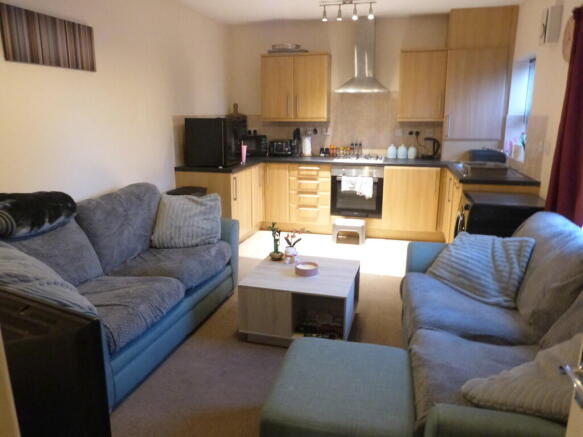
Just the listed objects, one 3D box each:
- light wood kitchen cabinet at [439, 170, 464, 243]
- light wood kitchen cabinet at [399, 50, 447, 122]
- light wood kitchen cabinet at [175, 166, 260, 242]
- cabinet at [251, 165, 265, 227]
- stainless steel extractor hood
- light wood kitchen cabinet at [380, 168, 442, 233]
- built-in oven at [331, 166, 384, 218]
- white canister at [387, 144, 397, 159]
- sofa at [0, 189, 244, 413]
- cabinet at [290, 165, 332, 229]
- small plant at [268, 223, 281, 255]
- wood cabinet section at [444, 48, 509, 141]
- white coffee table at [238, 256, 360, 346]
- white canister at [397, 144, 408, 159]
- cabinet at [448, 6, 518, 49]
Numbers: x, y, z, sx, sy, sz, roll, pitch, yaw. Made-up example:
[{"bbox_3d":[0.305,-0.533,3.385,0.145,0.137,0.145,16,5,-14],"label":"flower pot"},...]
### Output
[{"bbox_3d":[1.861,-0.001,4.086,0.580,0.830,1.200,3,14,14],"label":"light wood kitchen cabinet"},{"bbox_3d":[1.517,-1.532,4.904,0.496,0.787,0.300,3,14,14],"label":"light wood kitchen cabinet"},{"bbox_3d":[-0.771,-0.158,4.831,0.619,0.852,0.974,3,14,15],"label":"light wood kitchen cabinet"},{"bbox_3d":[-0.676,-0.276,5.092,0.580,0.750,0.420,3,14,14],"label":"cabinet"},{"bbox_3d":[0.843,-1.885,4.843,0.602,0.860,0.480,3,14,15],"label":"stainless steel extractor hood"},{"bbox_3d":[1.407,-0.278,4.995,0.599,0.713,0.570,3,14,15],"label":"light wood kitchen cabinet"},{"bbox_3d":[0.823,-0.366,5.112,0.598,0.594,0.550,3,14,15],"label":"built-in oven"},{"bbox_3d":[1.246,-0.824,5.224,0.116,0.180,0.116,3,14,14],"label":"white canister"},{"bbox_3d":[-1.096,0.321,2.788,0.910,0.870,1.800,3,14,12],"label":"sofa"},{"bbox_3d":[0.293,-0.324,5.354,0.511,0.780,0.570,3,14,14],"label":"cabinet"},{"bbox_3d":[-0.117,0.156,3.045,0.095,0.264,0.095,3,14,15],"label":"small plant"},{"bbox_3d":[2.038,-1.382,4.760,0.606,0.968,0.310,3,13,14],"label":"wood cabinet section"},{"bbox_3d":[0.085,0.554,2.844,0.666,0.400,0.650,4,14,15],"label":"white coffee table"},{"bbox_3d":[1.346,-0.805,5.086,0.112,0.172,0.112,3,15,14],"label":"white canister"},{"bbox_3d":[2.065,-2.045,4.567,0.640,0.392,0.295,3,14,15],"label":"cabinet"}]

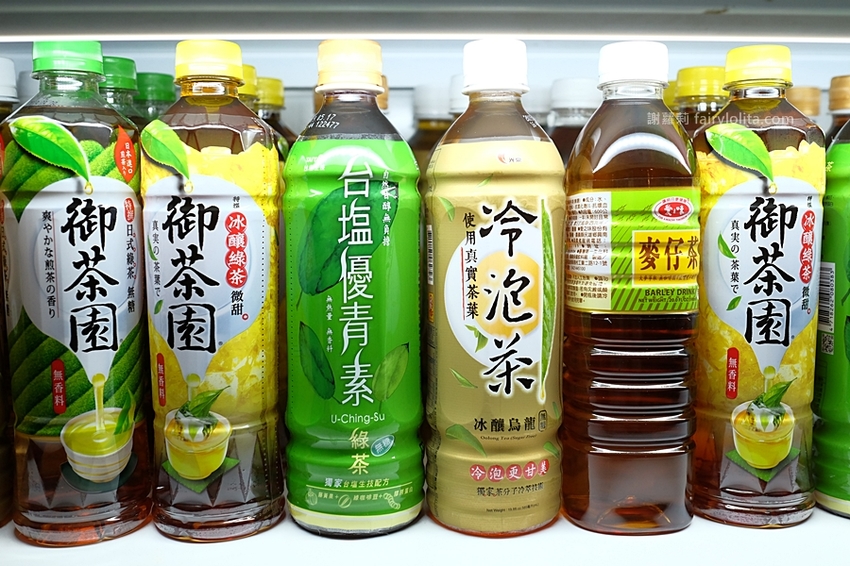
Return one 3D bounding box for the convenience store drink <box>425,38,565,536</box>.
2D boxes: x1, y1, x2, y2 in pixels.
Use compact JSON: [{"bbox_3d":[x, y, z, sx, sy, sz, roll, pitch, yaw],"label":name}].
[{"bbox_3d":[0.034,0.001,0.402,0.067,0.230,0.067,-1,5,-5],"label":"convenience store drink"}]

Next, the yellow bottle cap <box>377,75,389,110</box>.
[{"bbox_3d":[-0.036,-0.111,0.482,0.030,0.021,0.030,0,5,0],"label":"yellow bottle cap"}]

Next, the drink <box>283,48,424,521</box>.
[{"bbox_3d":[-0.035,0.002,0.402,0.067,0.230,0.067,-1,5,-5],"label":"drink"}]

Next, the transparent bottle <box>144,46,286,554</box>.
[{"bbox_3d":[-0.101,0.003,0.396,0.064,0.229,0.064,0,5,1],"label":"transparent bottle"}]

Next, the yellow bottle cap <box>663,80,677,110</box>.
[{"bbox_3d":[0.155,-0.120,0.525,0.031,0.018,0.031,0,5,0],"label":"yellow bottle cap"}]

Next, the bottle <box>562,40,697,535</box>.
[{"bbox_3d":[0.100,0.002,0.403,0.064,0.229,0.064,0,5,0],"label":"bottle"}]

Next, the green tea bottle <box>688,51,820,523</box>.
[{"bbox_3d":[0.163,0.001,0.411,0.063,0.228,0.063,1,5,13],"label":"green tea bottle"}]

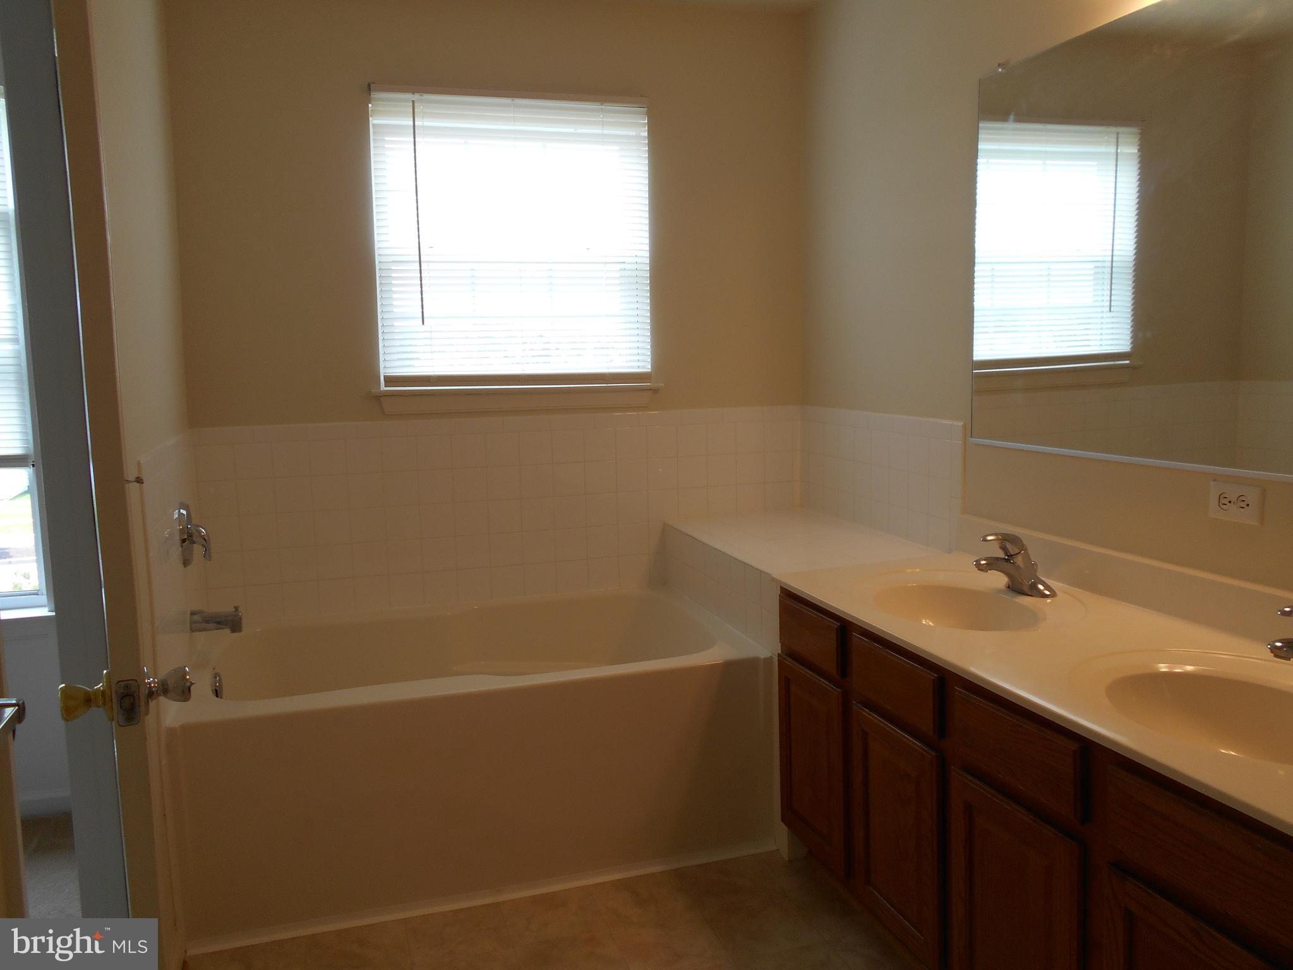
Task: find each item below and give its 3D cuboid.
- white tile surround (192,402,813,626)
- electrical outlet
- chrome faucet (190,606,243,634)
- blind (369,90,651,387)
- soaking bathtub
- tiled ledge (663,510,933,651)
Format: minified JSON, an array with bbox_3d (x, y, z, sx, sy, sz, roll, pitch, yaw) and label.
[{"bbox_3d":[-0.404,0.075,3.246,2.012,0.607,0.022,-4,8,-16],"label":"white tile surround"},{"bbox_3d":[1.082,0.034,1.782,0.010,0.069,0.113,-4,8,-16],"label":"electrical outlet"},{"bbox_3d":[-1.169,0.369,2.648,0.132,0.063,0.056,-4,8,-16],"label":"chrome faucet"},{"bbox_3d":[-0.414,-0.782,3.135,0.881,0.907,0.040,-4,8,-16],"label":"blind"},{"bbox_3d":[-0.495,0.712,2.837,1.487,0.540,0.872,-4,8,-16],"label":"soaking bathtub"},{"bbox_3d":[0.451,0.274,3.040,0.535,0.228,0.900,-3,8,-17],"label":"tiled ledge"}]

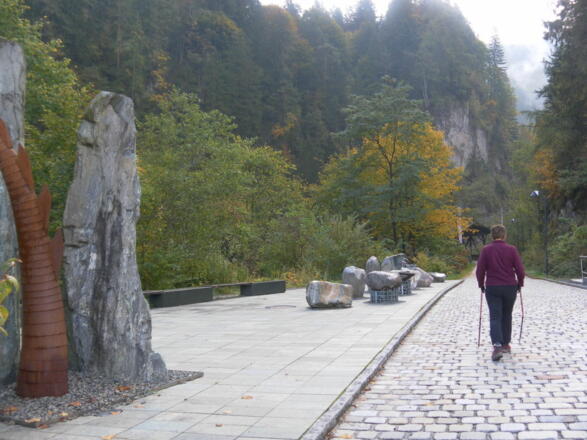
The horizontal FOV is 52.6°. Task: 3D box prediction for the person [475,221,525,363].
[{"bbox_3d":[2.644,0.907,7.580,0.600,1.670,0.520,-2,-2,19],"label":"person"}]

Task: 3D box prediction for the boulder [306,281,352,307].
[{"bbox_3d":[0.799,1.653,13.165,1.000,0.580,0.600,-1,-2,-9],"label":"boulder"}]

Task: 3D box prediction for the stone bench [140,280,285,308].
[{"bbox_3d":[-2.186,1.984,16.049,4.520,0.370,0.550,0,-2,-38],"label":"stone bench"}]

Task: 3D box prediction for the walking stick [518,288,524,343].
[{"bbox_3d":[3.013,1.280,7.860,0.050,0.800,0.050,-5,16,2],"label":"walking stick"}]

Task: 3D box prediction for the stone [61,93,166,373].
[{"bbox_3d":[-2.216,0.192,7.346,1.150,3.500,0.850,-1,-2,-17],"label":"stone"}]

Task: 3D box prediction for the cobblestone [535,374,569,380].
[{"bbox_3d":[2.765,1.710,6.360,0.340,0.090,0.200,-2,-2,-6],"label":"cobblestone"}]

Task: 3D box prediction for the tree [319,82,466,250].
[{"bbox_3d":[5.839,-3.097,35.000,8.700,10.100,8.000,-2,-2,11],"label":"tree"}]

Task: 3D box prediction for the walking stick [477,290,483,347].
[{"bbox_3d":[2.471,1.309,7.835,0.040,0.830,0.040,3,17,19],"label":"walking stick"}]

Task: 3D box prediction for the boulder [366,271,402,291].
[{"bbox_3d":[2.047,1.372,13.350,0.800,0.430,0.600,-2,-2,-6],"label":"boulder"}]

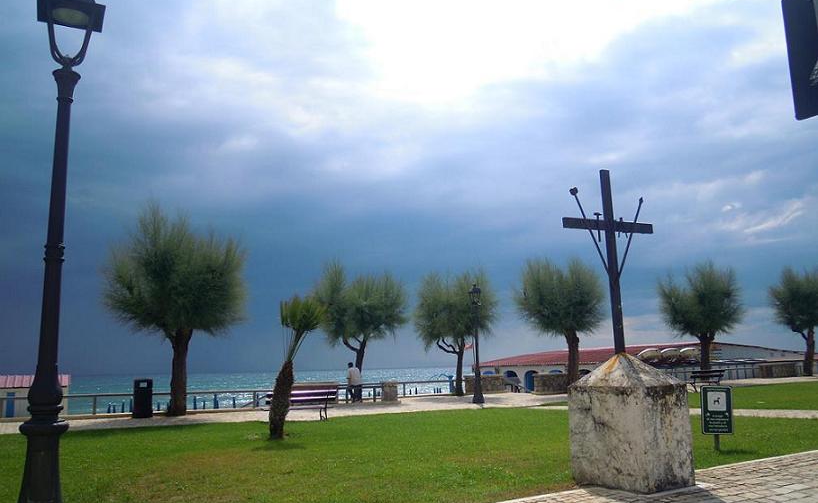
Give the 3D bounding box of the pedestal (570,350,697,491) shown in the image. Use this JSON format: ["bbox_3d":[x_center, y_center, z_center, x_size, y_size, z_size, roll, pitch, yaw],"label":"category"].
[{"bbox_3d":[2.666,2.014,8.042,0.890,1.550,1.040,6,-12,-34],"label":"pedestal"}]

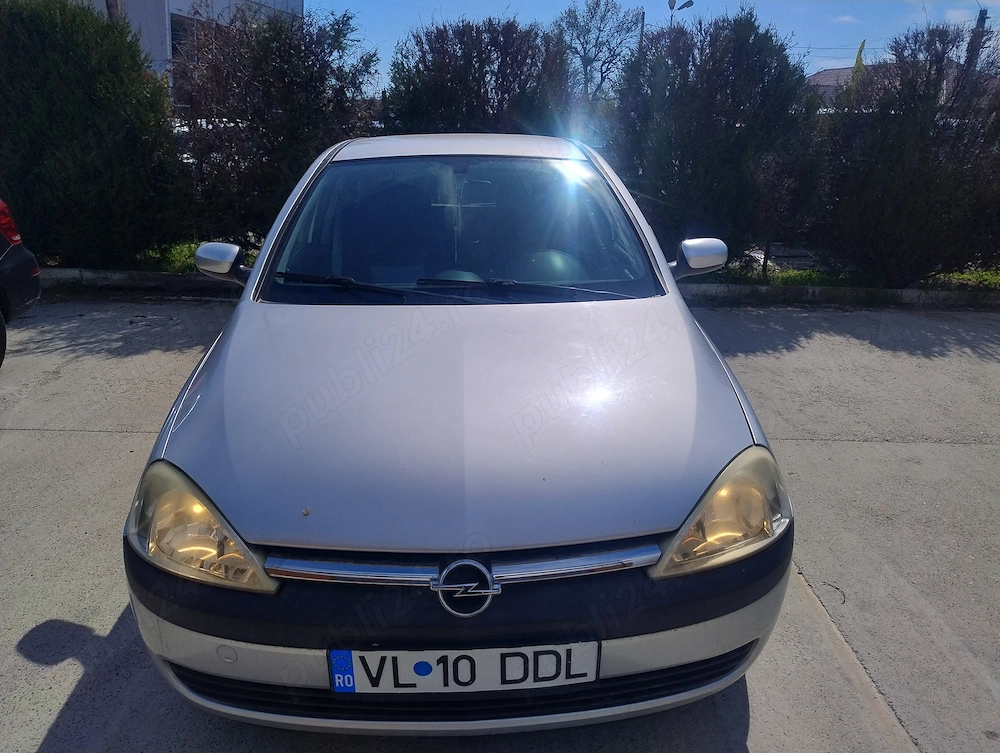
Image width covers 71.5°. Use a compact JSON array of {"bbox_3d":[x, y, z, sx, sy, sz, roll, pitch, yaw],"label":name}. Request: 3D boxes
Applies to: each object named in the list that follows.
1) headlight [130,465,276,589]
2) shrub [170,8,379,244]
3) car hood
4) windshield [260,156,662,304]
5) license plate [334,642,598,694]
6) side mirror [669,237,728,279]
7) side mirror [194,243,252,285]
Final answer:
[{"bbox_3d":[-0.645,0.309,1.510,0.390,0.200,0.250,2,21,7],"label":"headlight"},{"bbox_3d":[-2.309,-2.305,7.029,1.900,2.320,1.500,2,19,5],"label":"shrub"},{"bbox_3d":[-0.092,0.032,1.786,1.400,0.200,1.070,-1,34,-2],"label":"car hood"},{"bbox_3d":[-0.128,-0.534,2.403,1.320,0.150,0.914,-1,49,-2],"label":"windshield"},{"bbox_3d":[-0.065,0.571,1.369,0.525,0.113,0.030,-1,20,-2],"label":"license plate"},{"bbox_3d":[0.713,-0.421,2.494,0.195,0.145,0.120,-1,18,-2],"label":"side mirror"},{"bbox_3d":[-0.968,-0.394,2.433,0.195,0.145,0.120,-1,18,-2],"label":"side mirror"}]

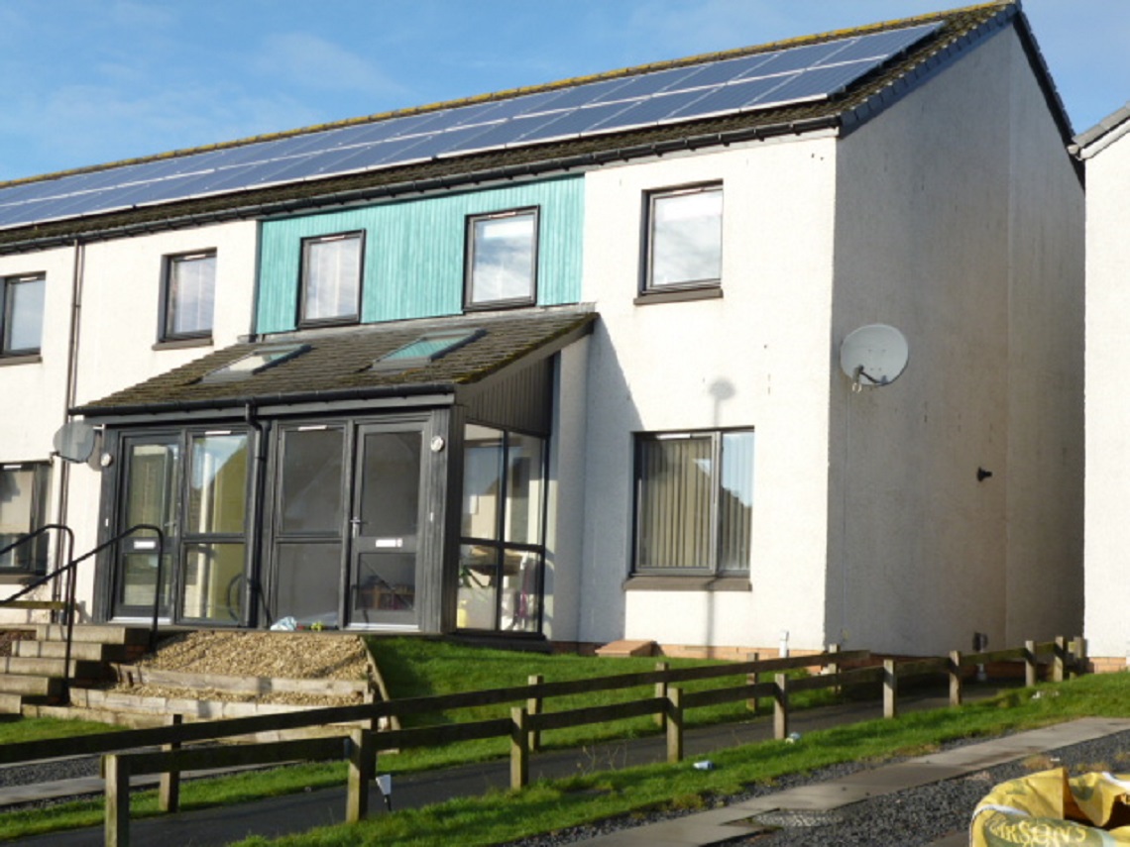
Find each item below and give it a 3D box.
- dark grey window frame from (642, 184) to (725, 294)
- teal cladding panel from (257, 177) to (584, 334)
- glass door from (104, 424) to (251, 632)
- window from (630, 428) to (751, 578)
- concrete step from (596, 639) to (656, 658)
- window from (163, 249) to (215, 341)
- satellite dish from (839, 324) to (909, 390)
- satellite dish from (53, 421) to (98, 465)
[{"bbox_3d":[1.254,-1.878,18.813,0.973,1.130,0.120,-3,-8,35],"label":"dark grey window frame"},{"bbox_3d":[-1.756,-1.872,20.799,4.773,1.405,0.090,-3,-8,35],"label":"teal cladding panel"},{"bbox_3d":[-4.132,1.076,19.282,2.167,2.119,0.110,-3,-8,35],"label":"glass door"},{"bbox_3d":[1.327,0.817,18.372,1.421,1.492,0.120,-3,-8,35],"label":"window"},{"bbox_3d":[0.576,2.261,18.304,0.440,0.165,0.360,-3,-8,35],"label":"concrete step"},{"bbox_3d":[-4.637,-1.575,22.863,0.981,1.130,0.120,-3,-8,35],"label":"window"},{"bbox_3d":[2.979,-0.641,17.637,0.660,0.600,0.360,-2,-8,28],"label":"satellite dish"},{"bbox_3d":[-6.212,0.239,23.166,0.580,0.540,0.340,-2,-8,28],"label":"satellite dish"}]

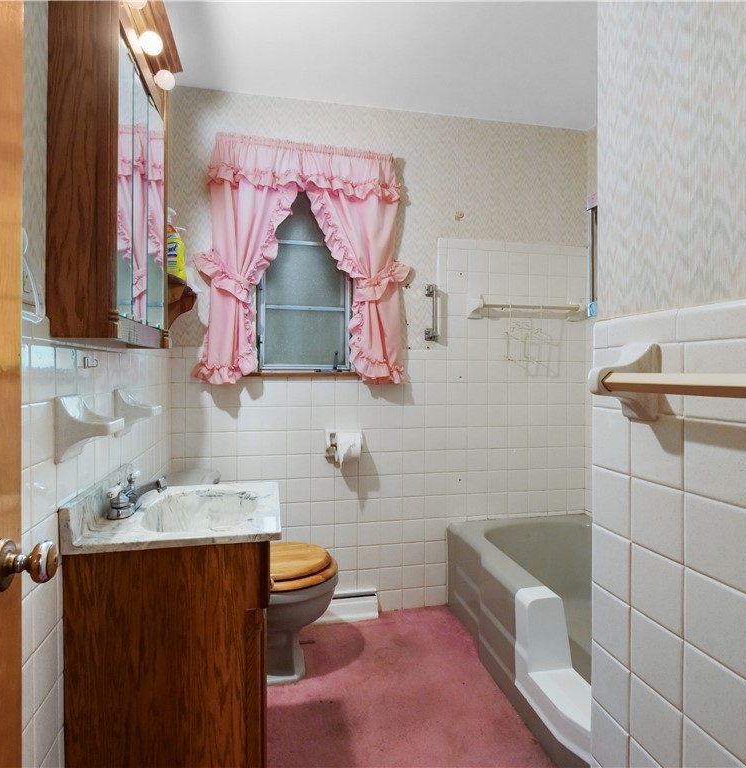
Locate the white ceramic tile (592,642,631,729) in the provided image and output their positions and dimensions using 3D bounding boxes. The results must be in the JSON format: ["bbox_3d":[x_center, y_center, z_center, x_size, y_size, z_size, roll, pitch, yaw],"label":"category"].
[{"bbox_3d":[0.435,0.549,0.862,0.010,0.108,0.098,0,1,-12],"label":"white ceramic tile"}]

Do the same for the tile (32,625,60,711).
[{"bbox_3d":[-0.616,0.533,0.890,0.010,0.108,0.107,0,1,-13],"label":"tile"}]

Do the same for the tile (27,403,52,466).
[{"bbox_3d":[-0.625,0.091,0.892,0.010,0.109,0.104,0,0,-12],"label":"tile"}]

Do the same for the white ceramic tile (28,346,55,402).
[{"bbox_3d":[-0.611,-0.018,0.869,0.010,0.107,0.104,0,1,-14],"label":"white ceramic tile"}]

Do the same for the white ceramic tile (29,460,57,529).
[{"bbox_3d":[-0.616,0.200,0.885,0.010,0.108,0.108,0,1,-13],"label":"white ceramic tile"}]

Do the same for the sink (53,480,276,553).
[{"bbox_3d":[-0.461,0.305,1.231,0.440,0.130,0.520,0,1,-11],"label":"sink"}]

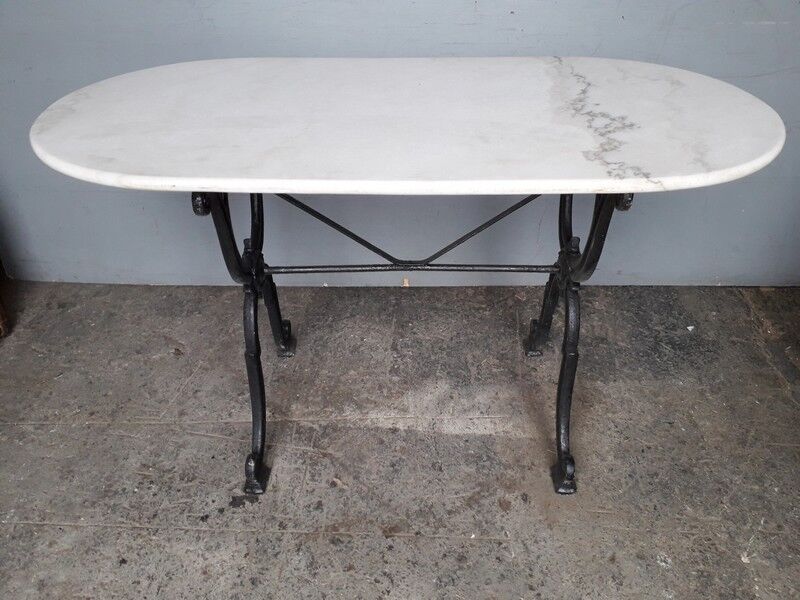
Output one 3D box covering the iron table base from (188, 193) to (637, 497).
[{"bbox_3d":[0.022,-0.031,1.268,0.690,0.699,0.484,0,35,0],"label":"iron table base"}]

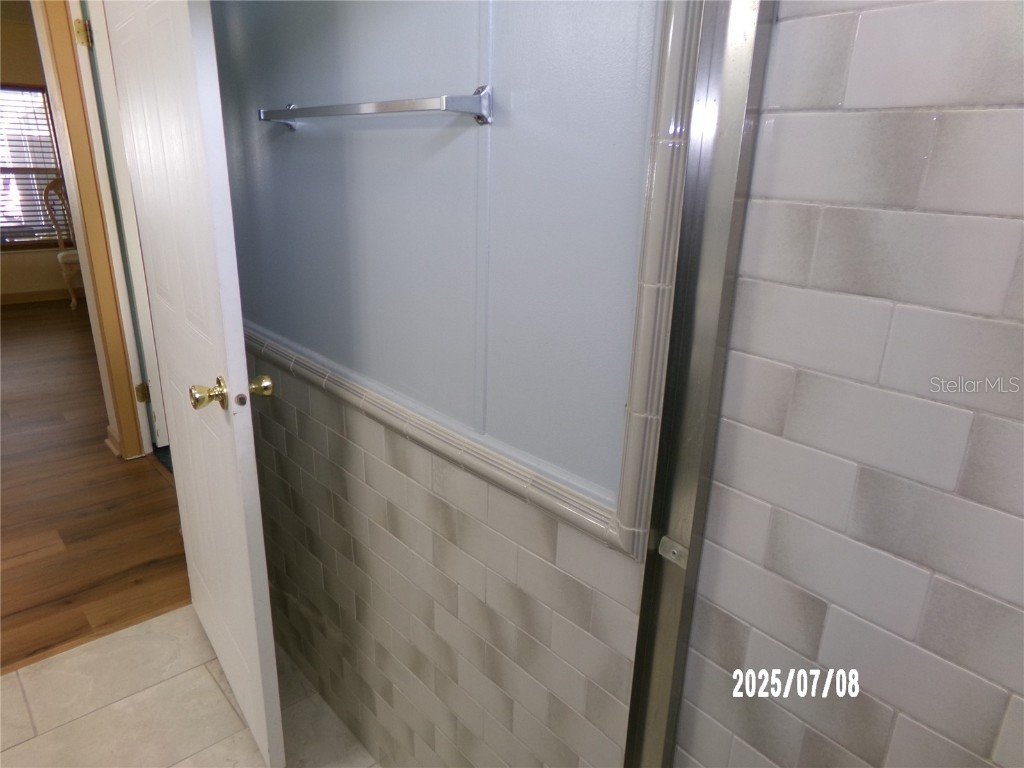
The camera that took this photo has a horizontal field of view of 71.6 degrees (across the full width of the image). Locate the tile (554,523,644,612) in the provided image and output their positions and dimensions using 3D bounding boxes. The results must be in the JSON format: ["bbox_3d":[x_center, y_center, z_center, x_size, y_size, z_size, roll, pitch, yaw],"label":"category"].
[{"bbox_3d":[0.123,0.257,1.006,0.009,0.076,0.152,-15,25,-40],"label":"tile"}]

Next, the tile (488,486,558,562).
[{"bbox_3d":[0.017,0.216,1.100,0.009,0.076,0.153,-15,24,-39],"label":"tile"}]

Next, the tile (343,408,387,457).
[{"bbox_3d":[-0.294,0.099,1.432,0.009,0.076,0.153,-15,24,-39],"label":"tile"}]

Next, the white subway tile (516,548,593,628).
[{"bbox_3d":[0.064,0.307,1.072,0.009,0.076,0.153,-15,24,-39],"label":"white subway tile"}]

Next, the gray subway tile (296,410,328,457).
[{"bbox_3d":[-0.454,0.112,1.626,0.009,0.076,0.153,-15,24,-39],"label":"gray subway tile"}]

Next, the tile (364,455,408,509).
[{"bbox_3d":[-0.246,0.190,1.405,0.009,0.076,0.153,-15,24,-39],"label":"tile"}]

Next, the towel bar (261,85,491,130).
[{"bbox_3d":[-0.269,-0.459,1.196,0.068,0.052,0.648,-15,24,-40],"label":"towel bar"}]

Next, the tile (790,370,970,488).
[{"bbox_3d":[0.332,0.038,0.653,0.009,0.076,0.152,-15,25,-40],"label":"tile"}]

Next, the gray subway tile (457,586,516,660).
[{"bbox_3d":[-0.042,0.417,1.249,0.009,0.076,0.152,-15,25,-40],"label":"gray subway tile"}]

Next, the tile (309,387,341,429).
[{"bbox_3d":[-0.403,0.058,1.560,0.009,0.076,0.152,-15,25,-40],"label":"tile"}]

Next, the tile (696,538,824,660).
[{"bbox_3d":[0.274,0.237,0.784,0.009,0.076,0.153,-14,24,-37],"label":"tile"}]

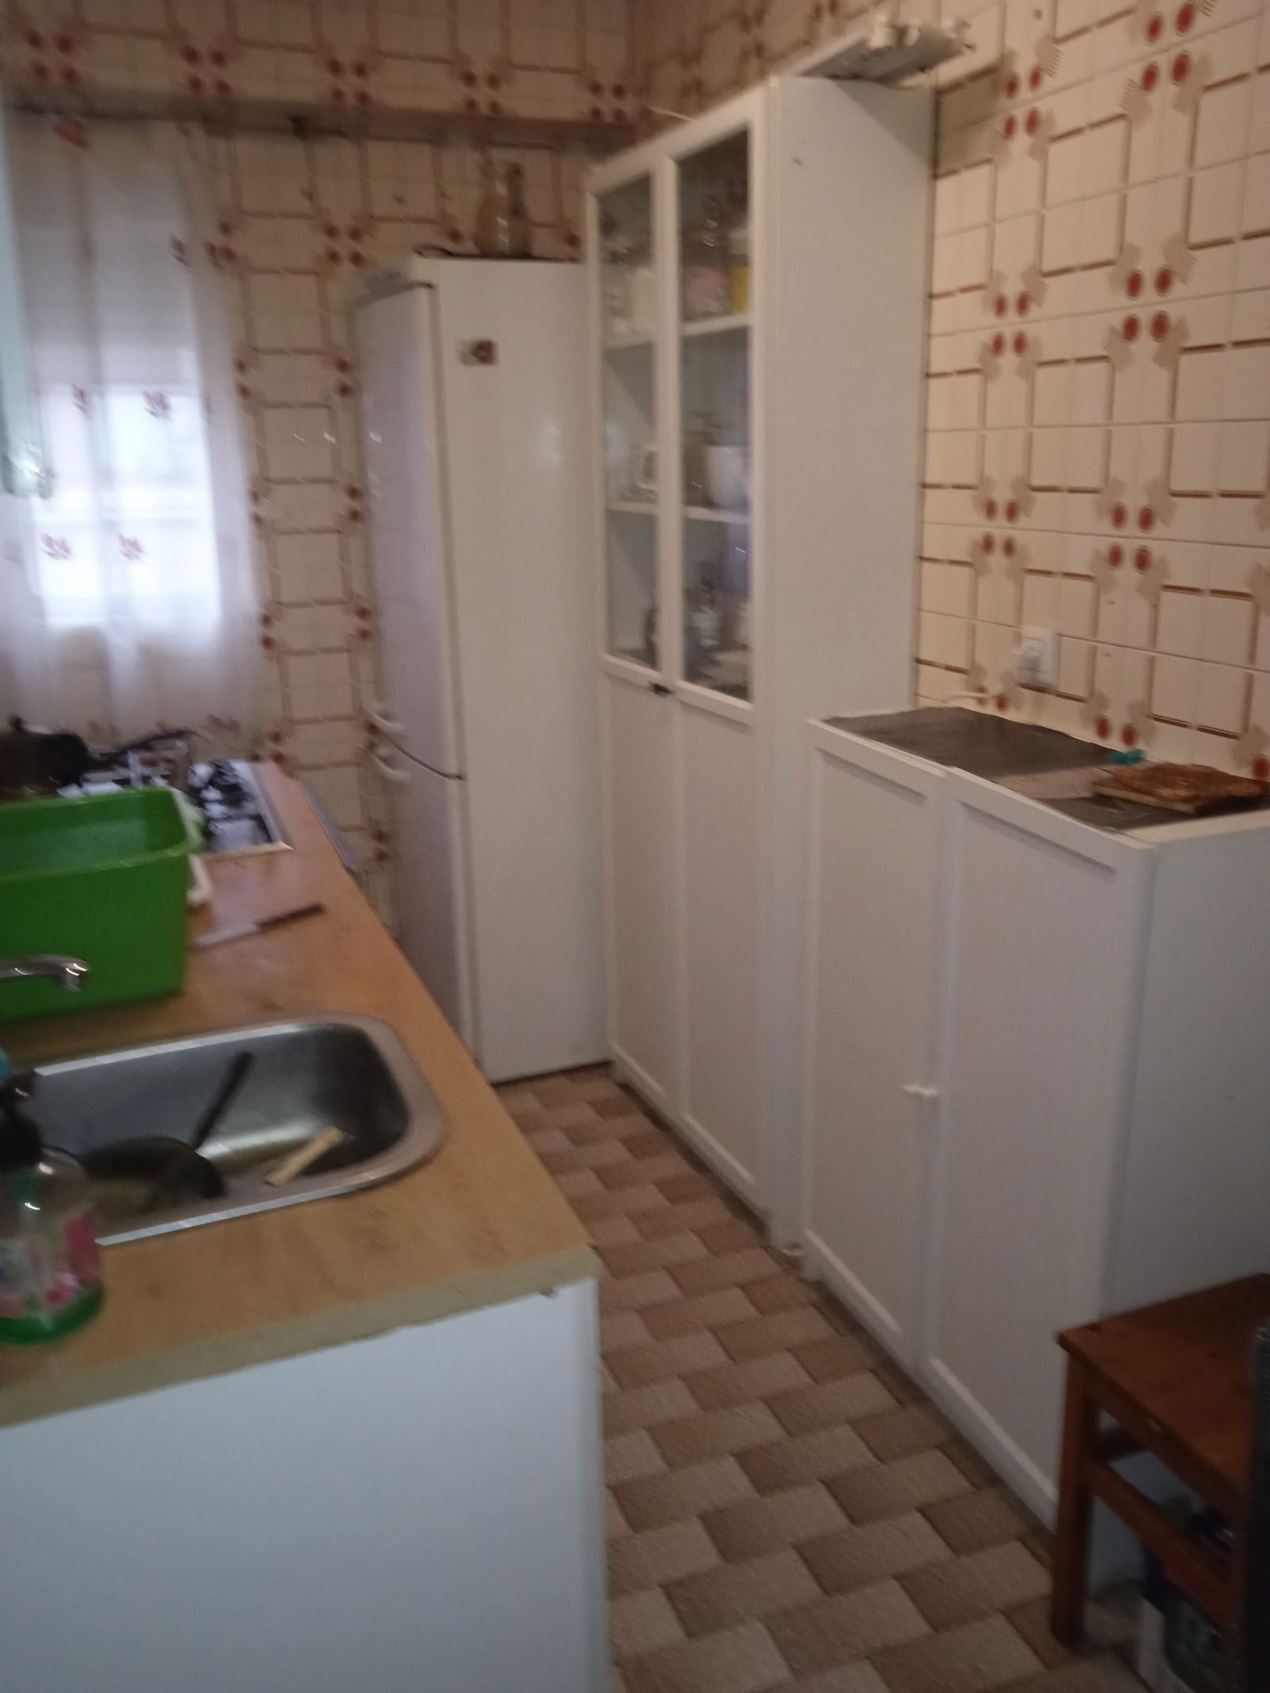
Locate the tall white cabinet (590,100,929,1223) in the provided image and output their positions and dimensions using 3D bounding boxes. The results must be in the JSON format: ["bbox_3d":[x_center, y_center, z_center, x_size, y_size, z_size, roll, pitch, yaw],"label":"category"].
[{"bbox_3d":[0.209,-0.310,2.739,0.300,2.020,0.770,-9,18,-22],"label":"tall white cabinet"}]

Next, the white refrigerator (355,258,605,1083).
[{"bbox_3d":[-0.271,-0.408,3.385,0.605,1.853,0.610,-9,18,-22],"label":"white refrigerator"}]

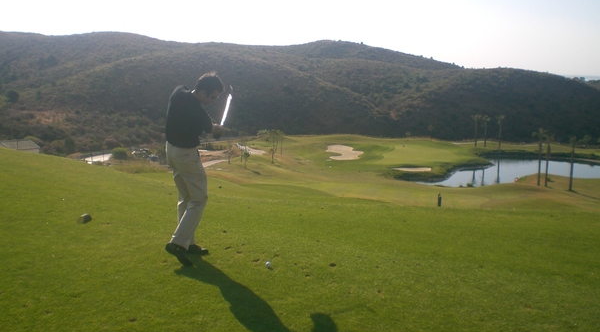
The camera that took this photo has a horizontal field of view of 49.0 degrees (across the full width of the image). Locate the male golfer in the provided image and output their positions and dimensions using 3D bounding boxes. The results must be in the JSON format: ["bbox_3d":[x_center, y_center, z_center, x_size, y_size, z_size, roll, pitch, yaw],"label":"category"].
[{"bbox_3d":[-0.953,0.004,5.950,0.560,1.690,0.550,-5,9,-32],"label":"male golfer"}]

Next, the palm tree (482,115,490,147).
[{"bbox_3d":[43.036,-7.961,152.000,1.850,7.400,1.850,0,8,0],"label":"palm tree"}]

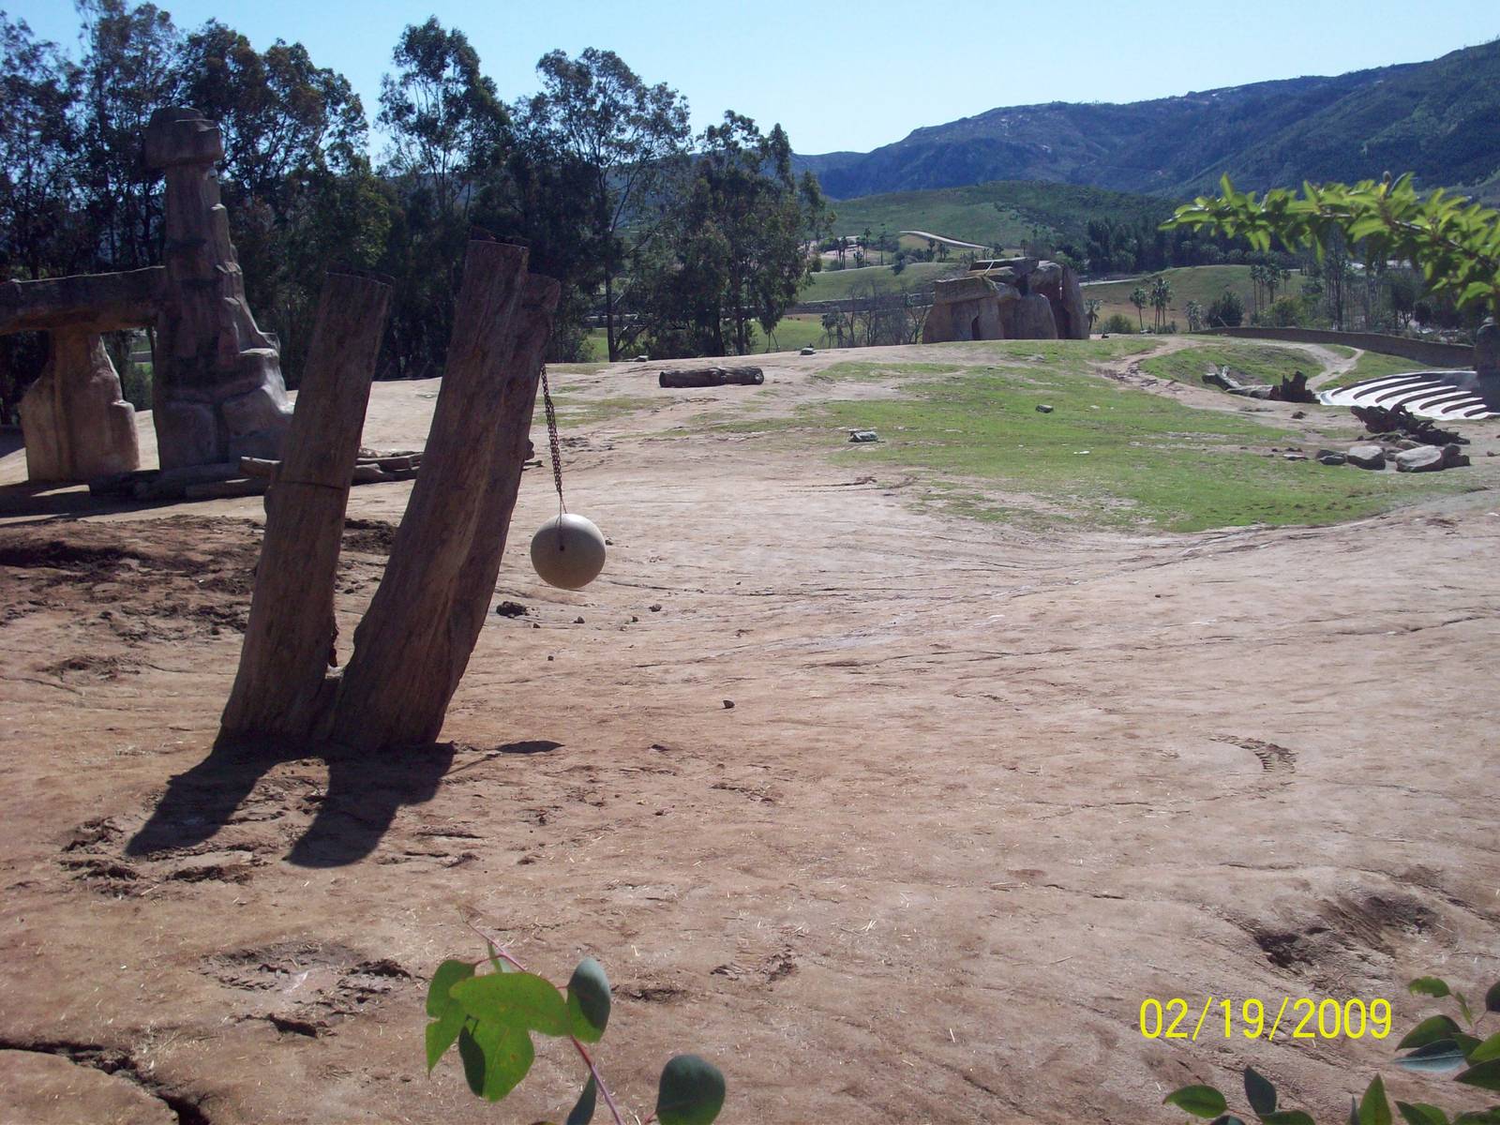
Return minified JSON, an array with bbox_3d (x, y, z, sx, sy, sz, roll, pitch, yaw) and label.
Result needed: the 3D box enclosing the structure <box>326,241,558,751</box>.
[{"bbox_3d":[-2.080,-0.441,13.900,0.900,3.620,0.780,13,1,0],"label":"structure"}]

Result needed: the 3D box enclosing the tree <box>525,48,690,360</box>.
[{"bbox_3d":[-5.929,-14.859,83.000,6.800,13.300,6.500,-2,8,0],"label":"tree"}]

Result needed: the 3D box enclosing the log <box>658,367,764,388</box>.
[{"bbox_3d":[-0.931,-4.459,48.000,2.520,0.460,0.460,-2,8,0],"label":"log"}]

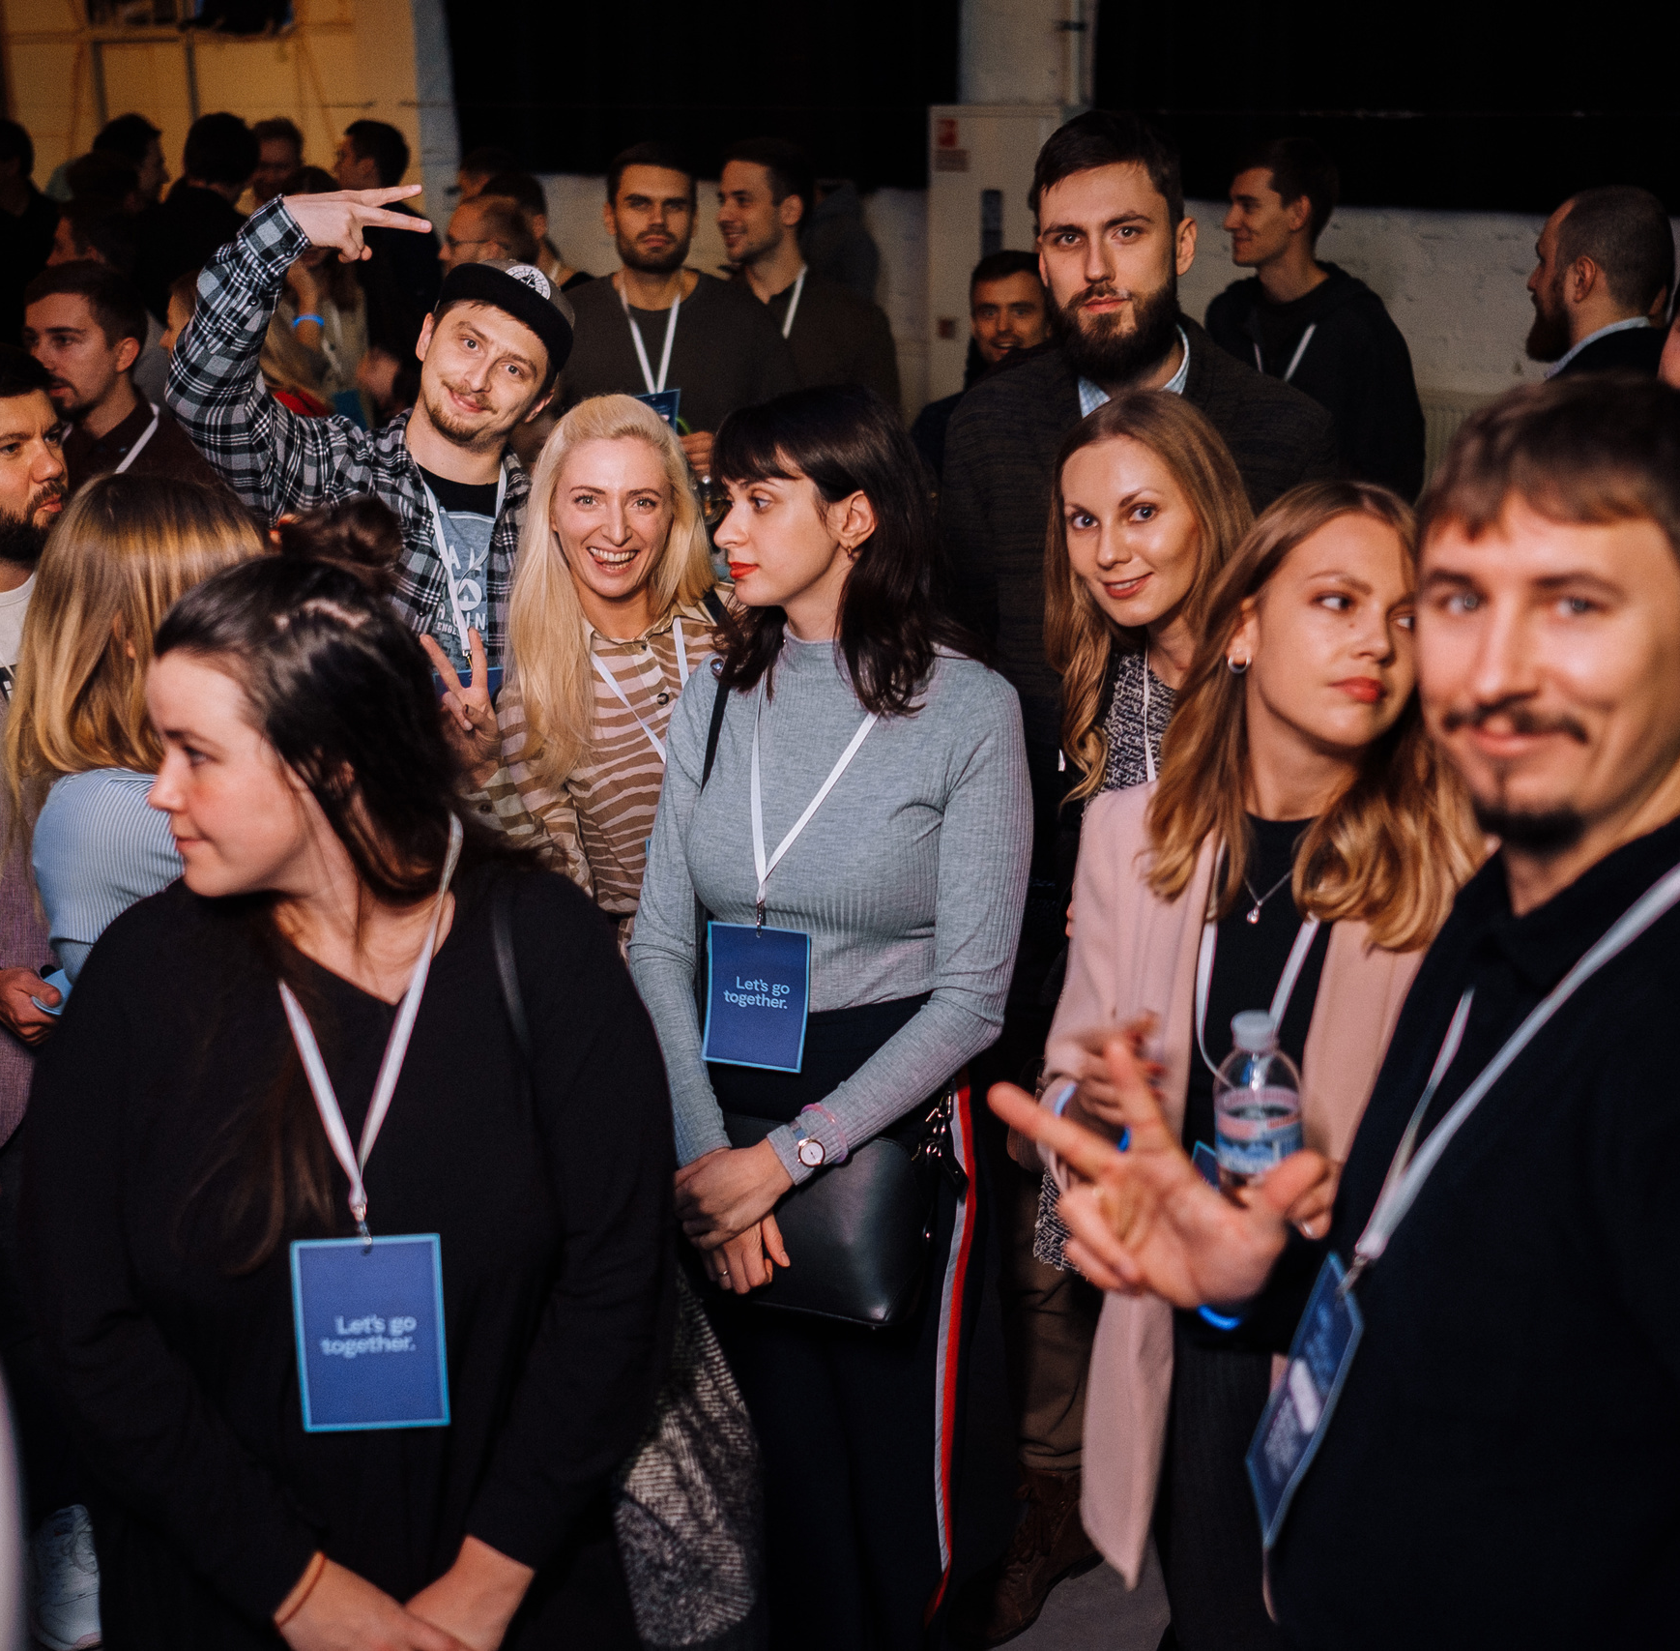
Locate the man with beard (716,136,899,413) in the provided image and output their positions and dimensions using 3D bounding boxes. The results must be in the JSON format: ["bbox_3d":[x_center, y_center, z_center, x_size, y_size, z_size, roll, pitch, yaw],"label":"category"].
[{"bbox_3d":[-0.102,-0.441,4.818,0.500,1.800,0.320,10,20,30],"label":"man with beard"}]

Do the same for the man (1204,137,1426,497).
[{"bbox_3d":[0.898,-0.436,4.800,0.320,1.790,0.500,-15,22,-40],"label":"man"}]

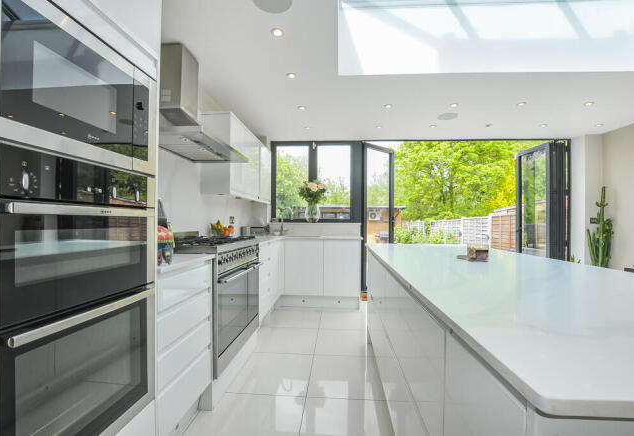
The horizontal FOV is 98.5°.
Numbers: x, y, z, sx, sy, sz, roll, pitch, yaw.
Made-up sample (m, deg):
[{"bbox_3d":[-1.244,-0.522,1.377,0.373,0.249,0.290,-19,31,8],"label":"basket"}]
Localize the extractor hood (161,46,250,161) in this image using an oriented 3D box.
[{"bbox_3d":[-0.929,-0.879,2.141,0.530,0.715,0.880,0,-1,5],"label":"extractor hood"}]

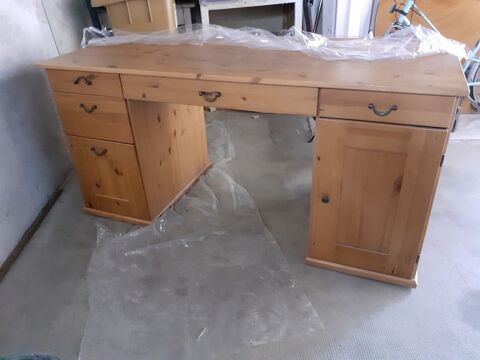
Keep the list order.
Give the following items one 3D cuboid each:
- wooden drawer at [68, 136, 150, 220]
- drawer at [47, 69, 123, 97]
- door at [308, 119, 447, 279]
[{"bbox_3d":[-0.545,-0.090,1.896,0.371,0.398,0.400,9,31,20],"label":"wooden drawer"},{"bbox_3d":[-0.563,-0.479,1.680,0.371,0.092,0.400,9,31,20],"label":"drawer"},{"bbox_3d":[0.445,0.083,1.308,0.387,0.589,0.040,9,31,20],"label":"door"}]

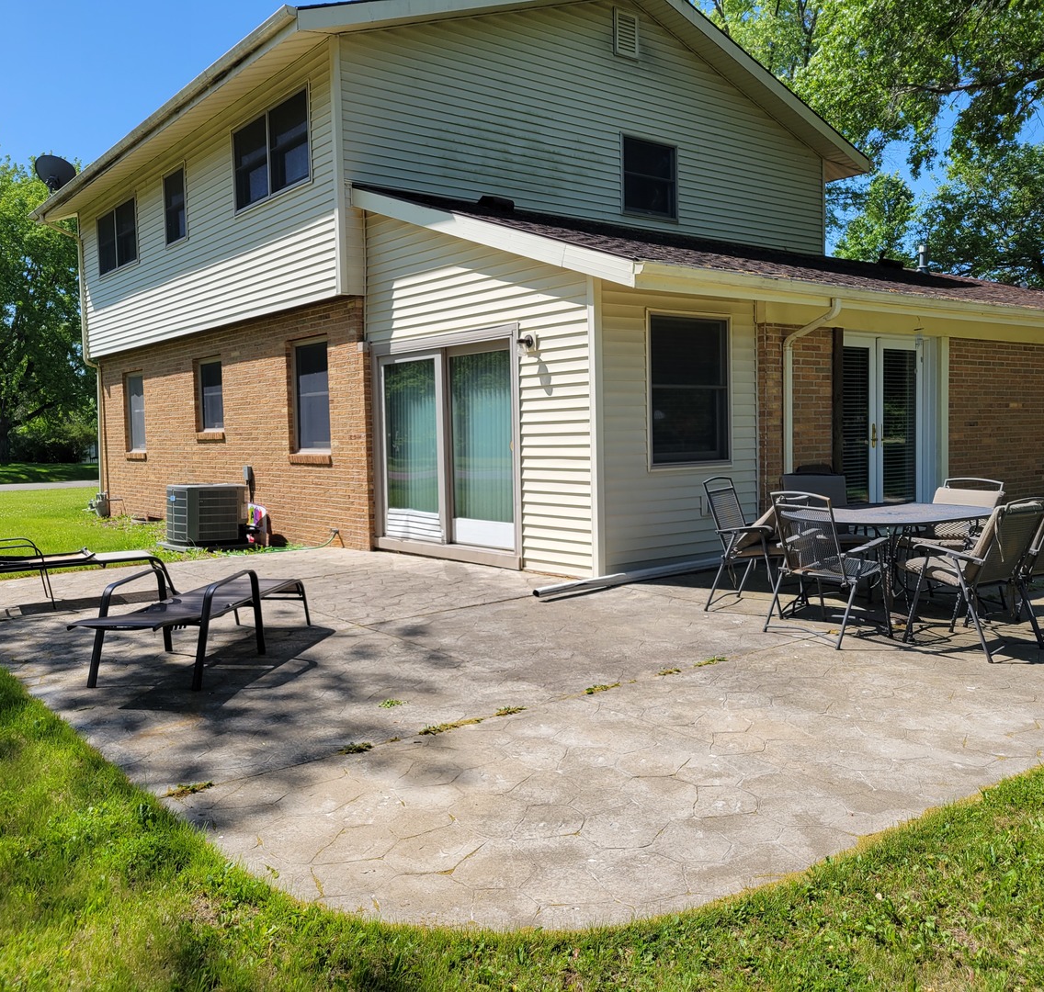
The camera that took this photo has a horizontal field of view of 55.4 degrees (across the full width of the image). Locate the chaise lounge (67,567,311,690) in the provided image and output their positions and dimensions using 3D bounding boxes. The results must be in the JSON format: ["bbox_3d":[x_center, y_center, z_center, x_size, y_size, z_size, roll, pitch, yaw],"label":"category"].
[{"bbox_3d":[-1.849,0.678,5.838,0.650,0.540,1.873,-1,4,11],"label":"chaise lounge"}]

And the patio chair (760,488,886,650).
[{"bbox_3d":[1.917,0.427,6.216,0.650,0.890,0.590,-4,5,-35],"label":"patio chair"}]

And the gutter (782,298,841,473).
[{"bbox_3d":[2.614,-0.596,8.983,0.100,2.280,0.550,-4,5,-38],"label":"gutter"}]

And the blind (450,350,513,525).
[{"bbox_3d":[-0.383,-0.492,9.552,0.090,1.720,1.020,-4,5,-38],"label":"blind"}]

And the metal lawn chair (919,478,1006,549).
[{"bbox_3d":[3.059,0.347,7.067,0.650,0.890,0.590,-4,5,-39],"label":"metal lawn chair"}]

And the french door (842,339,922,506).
[{"bbox_3d":[3.723,-0.606,10.441,1.780,2.060,0.090,-4,5,-38],"label":"french door"}]

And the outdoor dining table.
[{"bbox_3d":[2.521,0.469,6.733,1.570,0.715,0.970,-4,5,-38],"label":"outdoor dining table"}]

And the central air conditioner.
[{"bbox_3d":[-3.880,0.242,12.250,0.740,0.700,0.740,-4,5,-38],"label":"central air conditioner"}]

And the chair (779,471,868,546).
[{"bbox_3d":[2.333,0.292,7.656,0.590,0.900,0.650,-1,4,-1],"label":"chair"}]

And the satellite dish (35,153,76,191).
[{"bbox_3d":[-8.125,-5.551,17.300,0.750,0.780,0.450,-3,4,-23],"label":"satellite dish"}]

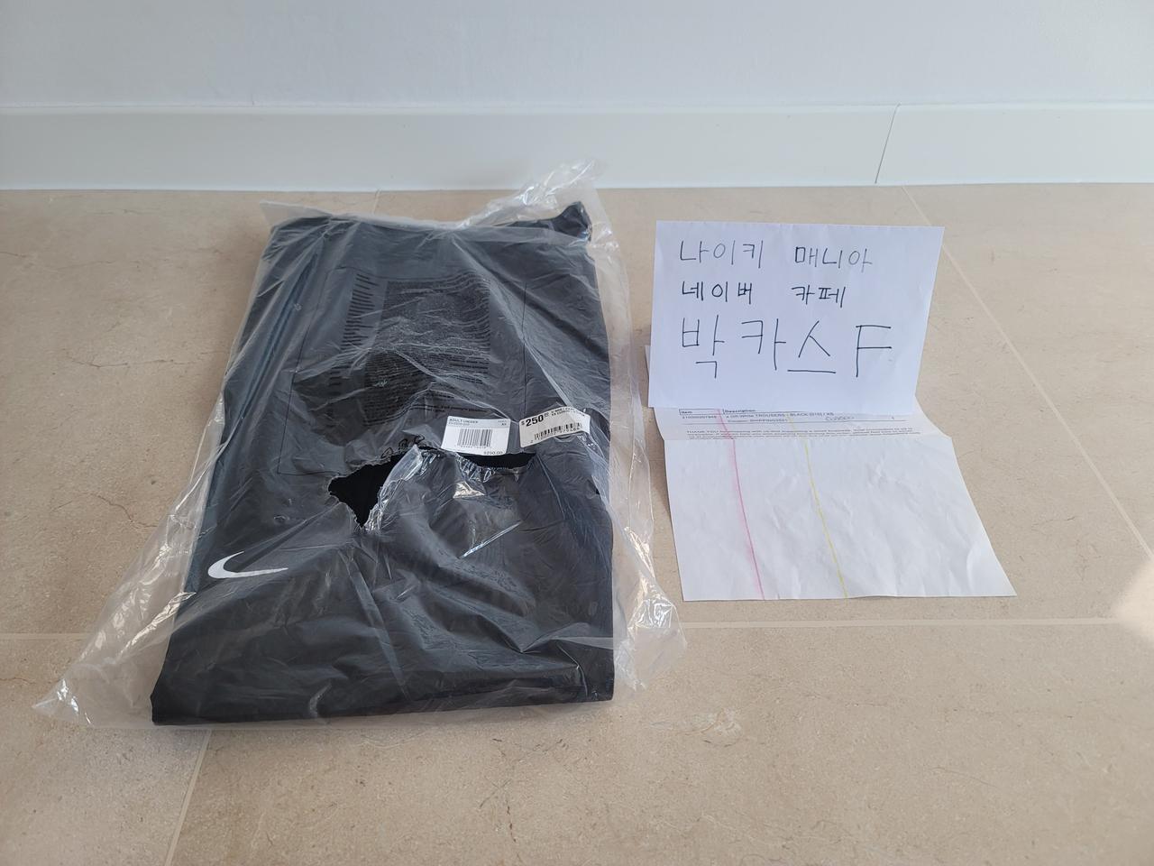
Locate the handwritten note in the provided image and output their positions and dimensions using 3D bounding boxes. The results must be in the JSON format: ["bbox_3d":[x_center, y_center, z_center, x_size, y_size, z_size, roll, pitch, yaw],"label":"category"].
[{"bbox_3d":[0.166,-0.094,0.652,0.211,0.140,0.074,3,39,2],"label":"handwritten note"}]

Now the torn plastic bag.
[{"bbox_3d":[-0.130,-0.058,0.666,0.370,0.065,0.590,-1,43,-1],"label":"torn plastic bag"}]

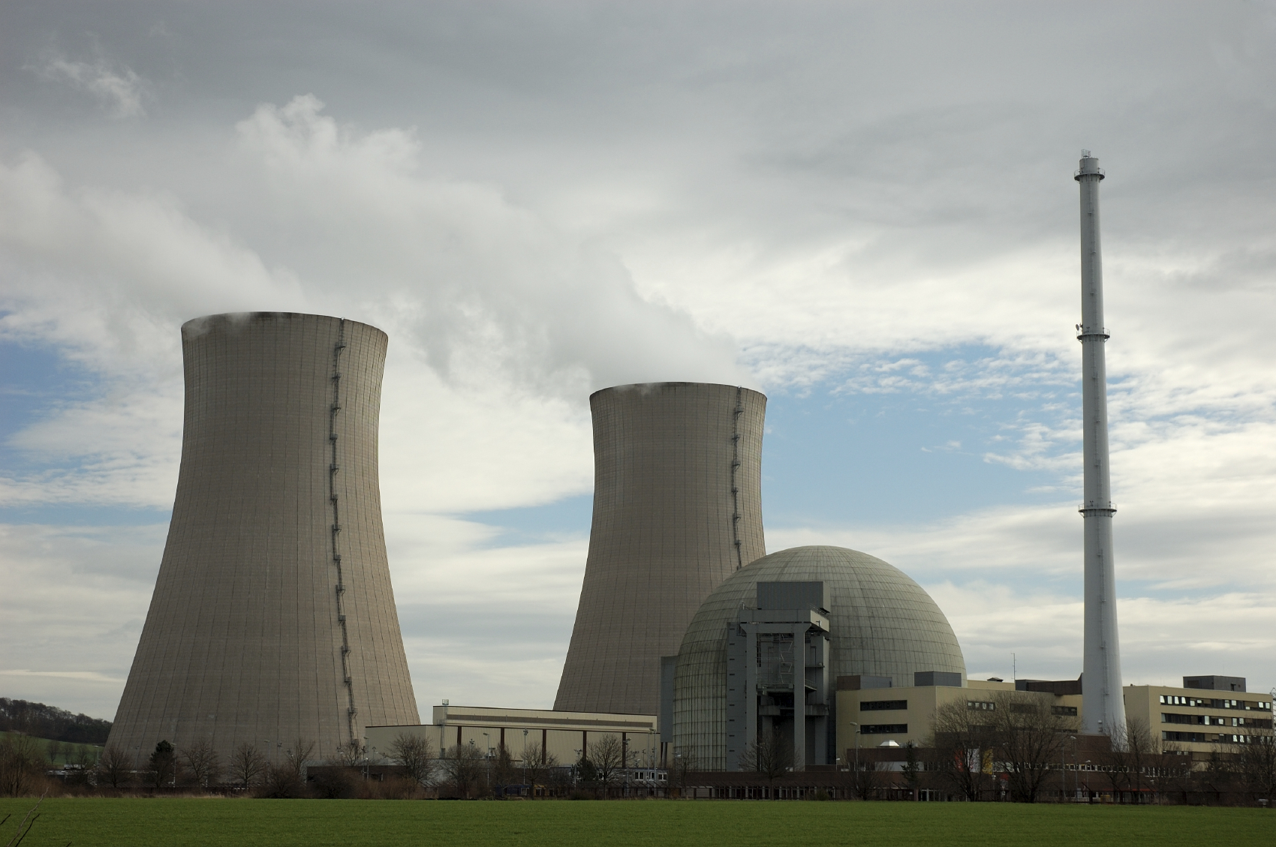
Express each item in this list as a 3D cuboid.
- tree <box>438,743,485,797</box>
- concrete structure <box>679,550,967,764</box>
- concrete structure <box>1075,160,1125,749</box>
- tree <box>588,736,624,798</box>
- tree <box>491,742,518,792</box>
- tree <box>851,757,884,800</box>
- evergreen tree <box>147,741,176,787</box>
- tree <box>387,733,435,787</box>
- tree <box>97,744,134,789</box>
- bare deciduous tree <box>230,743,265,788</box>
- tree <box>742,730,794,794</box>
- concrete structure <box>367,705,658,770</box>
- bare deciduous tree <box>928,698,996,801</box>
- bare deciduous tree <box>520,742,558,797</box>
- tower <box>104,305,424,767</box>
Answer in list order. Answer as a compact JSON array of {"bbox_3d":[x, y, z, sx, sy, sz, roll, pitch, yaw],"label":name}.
[{"bbox_3d":[-32.470,63.740,389.780,8.250,10.110,8.250,1,-10,-5],"label":"tree"},{"bbox_3d":[40.830,56.310,478.130,66.000,57.200,66.000,1,-10,0],"label":"concrete structure"},{"bbox_3d":[106.160,10.630,490.590,10.300,151.810,10.300,-2,-10,12],"label":"concrete structure"},{"bbox_3d":[-5.070,54.910,337.580,5.900,10.400,5.900,1,-10,0],"label":"tree"},{"bbox_3d":[-25.770,66.510,409.610,4.710,9.680,4.710,1,-10,-3],"label":"tree"},{"bbox_3d":[32.160,50.190,297.870,4.700,6.800,4.700,1,-10,0],"label":"tree"},{"bbox_3d":[-106.180,76.470,473.710,6.100,11.190,6.100,3,-10,-12],"label":"evergreen tree"},{"bbox_3d":[-43.580,65.470,409.760,9.050,11.770,9.050,2,-10,-6],"label":"tree"},{"bbox_3d":[-114.070,75.500,463.700,8.200,10.900,8.200,1,-10,0],"label":"tree"},{"bbox_3d":[-83.430,73.500,453.970,7.520,10.720,7.520,2,-10,-10],"label":"bare deciduous tree"},{"bbox_3d":[19.010,50.800,313.980,7.900,10.900,7.900,1,-10,0],"label":"tree"},{"bbox_3d":[-31.010,87.310,559.110,78.000,22.500,30.000,8,-13,-37],"label":"concrete structure"},{"bbox_3d":[43.360,43.600,283.800,8.880,13.700,8.880,-1,-10,9],"label":"bare deciduous tree"},{"bbox_3d":[-17.510,61.240,375.020,6.550,10.250,6.550,1,-10,-3],"label":"bare deciduous tree"},{"bbox_3d":[-112.680,42.690,661.740,103.000,144.000,103.000,1,-10,0],"label":"tower"}]

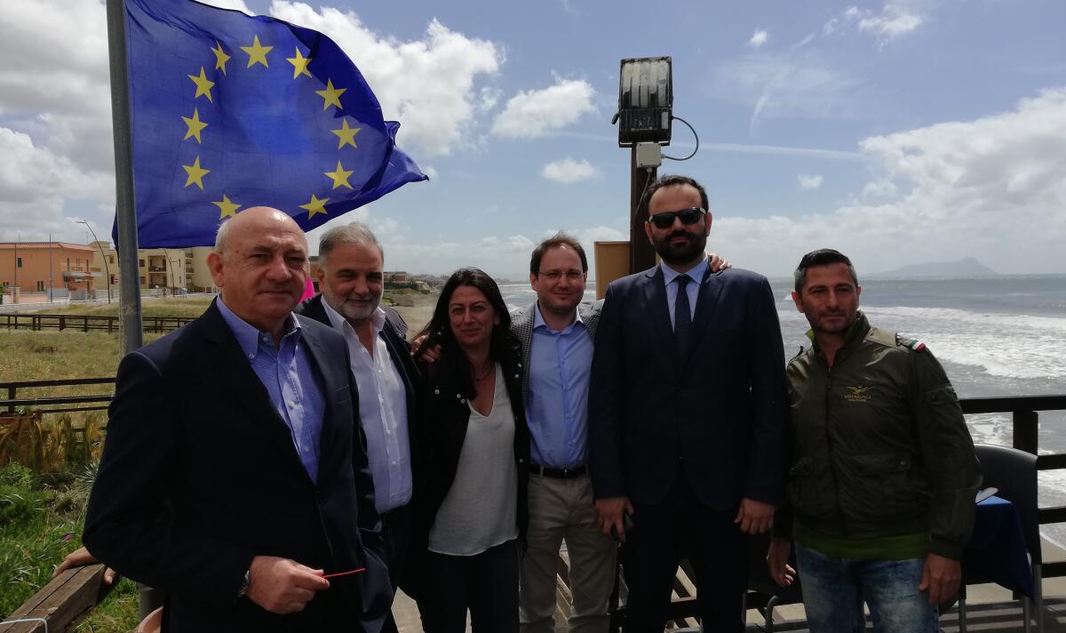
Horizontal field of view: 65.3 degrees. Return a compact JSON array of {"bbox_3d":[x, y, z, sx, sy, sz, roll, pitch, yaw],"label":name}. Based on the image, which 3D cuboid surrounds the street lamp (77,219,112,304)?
[{"bbox_3d":[-43.119,-5.324,81.700,3.300,8.200,0.350,-2,2,-12],"label":"street lamp"}]

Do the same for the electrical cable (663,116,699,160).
[{"bbox_3d":[0.656,-0.792,3.690,0.157,0.200,0.060,-1,2,-7],"label":"electrical cable"}]

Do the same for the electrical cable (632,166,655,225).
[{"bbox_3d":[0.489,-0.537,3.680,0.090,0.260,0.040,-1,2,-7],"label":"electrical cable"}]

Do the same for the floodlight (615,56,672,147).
[{"bbox_3d":[0.496,-0.957,3.700,0.245,0.375,0.170,-1,2,7],"label":"floodlight"}]

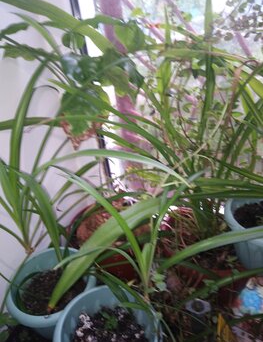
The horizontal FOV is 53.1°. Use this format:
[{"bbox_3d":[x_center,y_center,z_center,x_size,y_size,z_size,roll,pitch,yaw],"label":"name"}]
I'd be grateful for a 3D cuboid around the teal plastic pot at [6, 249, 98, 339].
[{"bbox_3d":[-0.156,0.283,0.571,0.173,0.150,0.173,-4,33,0],"label":"teal plastic pot"}]

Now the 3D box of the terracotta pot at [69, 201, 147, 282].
[{"bbox_3d":[-0.052,0.205,0.687,0.196,0.155,0.196,-3,33,2],"label":"terracotta pot"}]

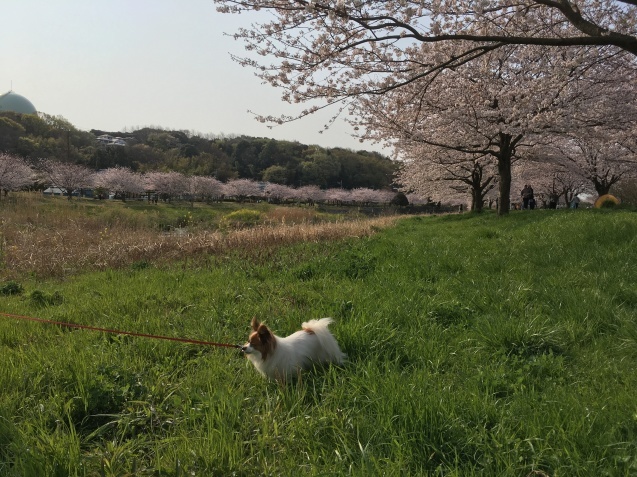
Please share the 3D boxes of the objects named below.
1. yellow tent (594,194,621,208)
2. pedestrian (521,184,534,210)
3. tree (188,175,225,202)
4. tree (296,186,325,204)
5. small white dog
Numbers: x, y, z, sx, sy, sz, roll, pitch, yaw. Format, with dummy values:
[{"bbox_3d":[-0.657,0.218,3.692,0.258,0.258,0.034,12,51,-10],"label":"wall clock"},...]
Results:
[{"bbox_3d":[21.130,-2.647,39.000,1.950,1.150,1.500,2,4,27],"label":"yellow tent"},{"bbox_3d":[13.322,-2.594,34.000,0.600,1.680,0.400,1,4,17],"label":"pedestrian"},{"bbox_3d":[-21.837,-9.593,104.000,7.300,5.500,7.300,0,4,0],"label":"tree"},{"bbox_3d":[-2.040,-11.091,136.000,7.400,5.300,7.400,0,4,0],"label":"tree"},{"bbox_3d":[-0.143,0.660,3.050,0.550,0.410,0.210,-1,4,-17],"label":"small white dog"}]

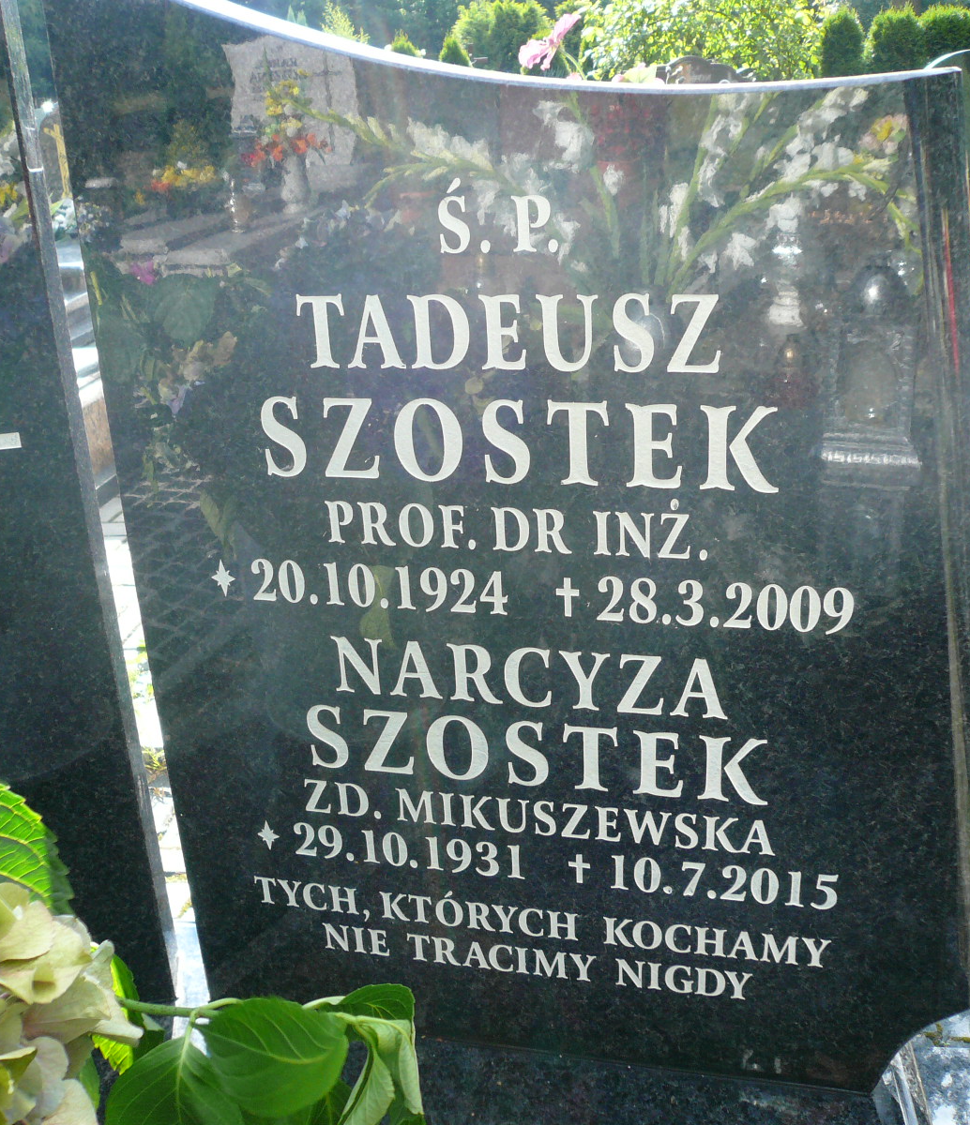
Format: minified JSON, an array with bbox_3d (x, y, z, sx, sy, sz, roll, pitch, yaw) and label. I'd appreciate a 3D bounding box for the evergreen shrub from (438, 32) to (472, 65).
[{"bbox_3d":[-0.194,-3.433,9.223,0.500,1.100,0.500,-5,24,3],"label":"evergreen shrub"}]

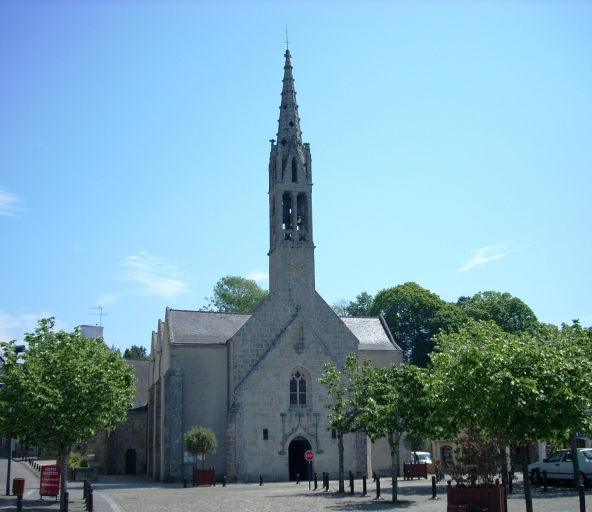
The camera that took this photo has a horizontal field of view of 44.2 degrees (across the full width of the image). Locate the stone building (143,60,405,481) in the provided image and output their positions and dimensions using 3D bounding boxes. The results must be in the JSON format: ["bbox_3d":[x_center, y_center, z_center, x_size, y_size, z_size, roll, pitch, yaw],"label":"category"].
[{"bbox_3d":[-3.849,2.038,55.276,14.600,28.000,25.000,3,-16,-17],"label":"stone building"}]

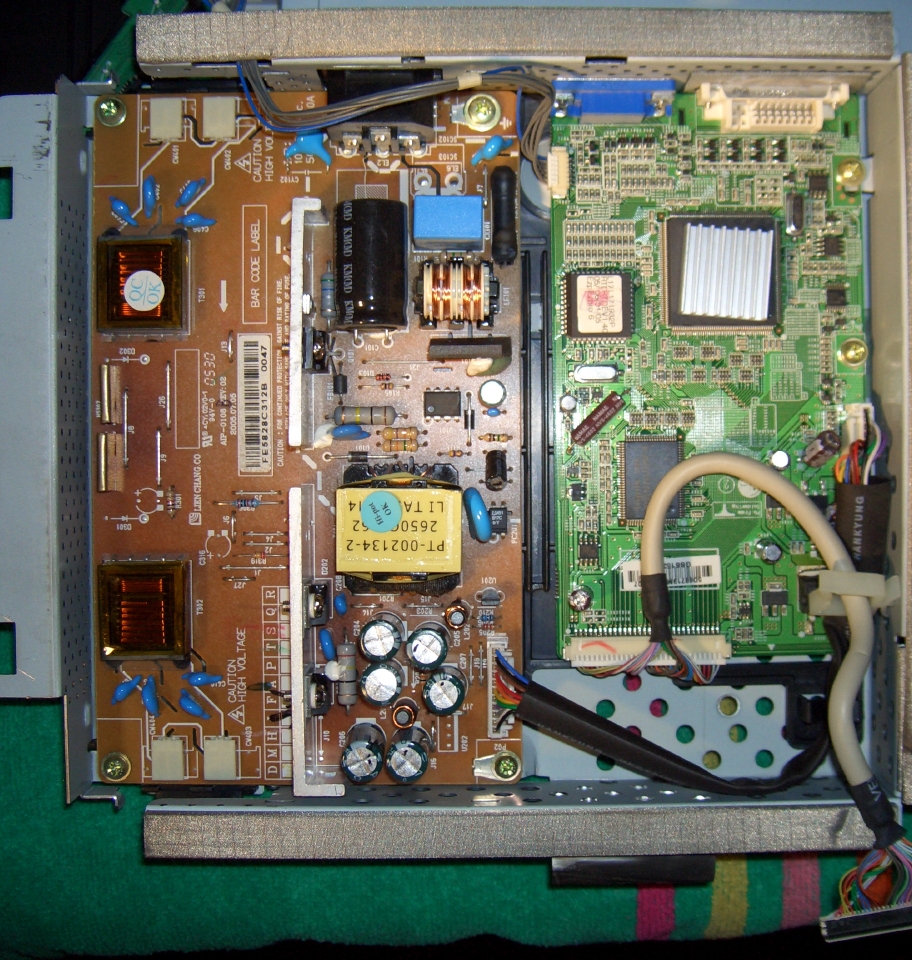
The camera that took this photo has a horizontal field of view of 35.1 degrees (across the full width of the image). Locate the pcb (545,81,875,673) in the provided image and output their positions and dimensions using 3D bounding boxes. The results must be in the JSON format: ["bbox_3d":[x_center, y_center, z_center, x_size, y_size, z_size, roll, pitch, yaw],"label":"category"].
[{"bbox_3d":[0.065,-0.027,0.364,0.082,0.015,0.146,0,90,1],"label":"pcb"}]

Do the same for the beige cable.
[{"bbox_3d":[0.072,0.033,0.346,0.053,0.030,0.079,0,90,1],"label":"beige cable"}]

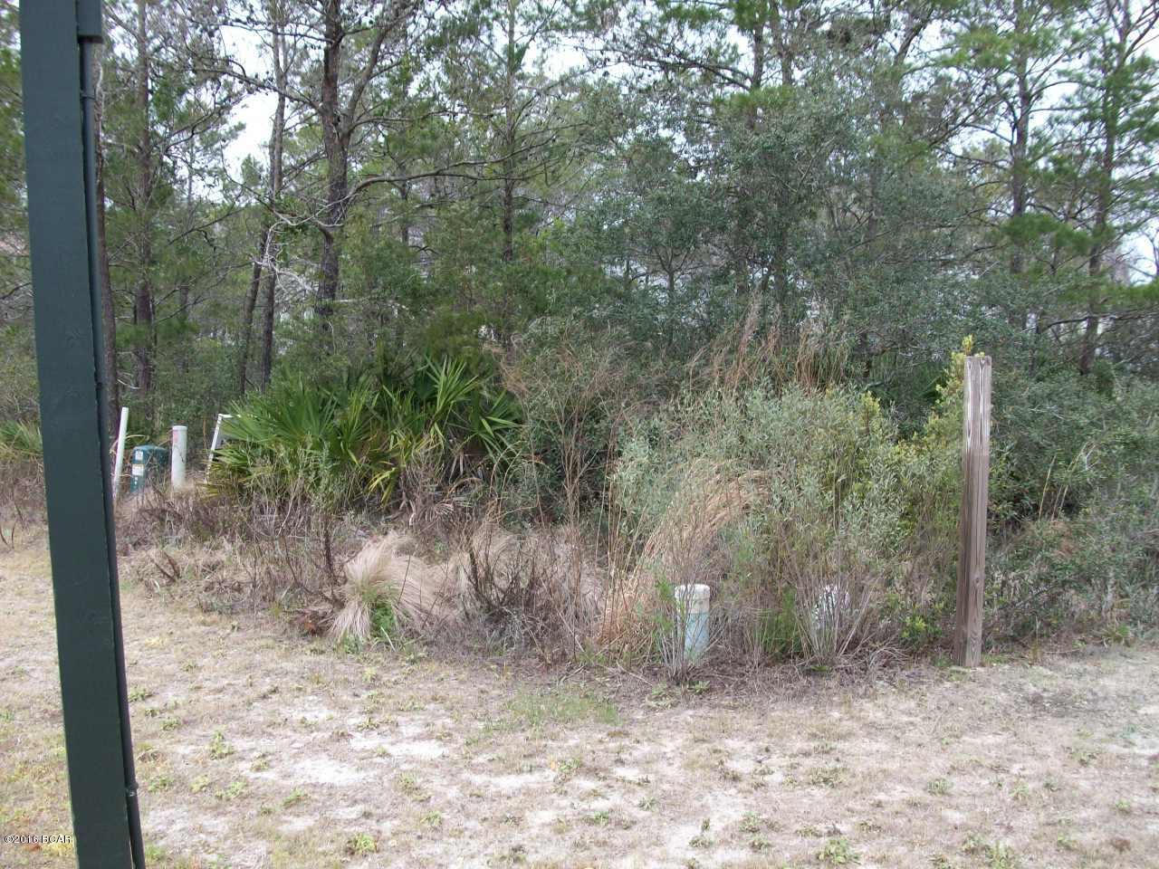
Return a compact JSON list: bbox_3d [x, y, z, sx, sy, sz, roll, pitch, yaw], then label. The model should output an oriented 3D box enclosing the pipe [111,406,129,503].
[{"bbox_3d":[-4.177,0.196,10.352,0.056,0.890,0.056,9,6,0],"label":"pipe"}]

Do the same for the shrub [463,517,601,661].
[{"bbox_3d":[-0.246,0.777,5.900,0.680,0.670,0.580,-1,6,0],"label":"shrub"}]

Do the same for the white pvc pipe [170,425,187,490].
[{"bbox_3d":[-3.641,0.236,10.365,0.118,0.633,0.118,4,6,0],"label":"white pvc pipe"}]

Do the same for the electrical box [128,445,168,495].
[{"bbox_3d":[-3.966,0.334,10.474,0.200,0.480,0.260,3,7,29],"label":"electrical box"}]

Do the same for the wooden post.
[{"bbox_3d":[1.874,0.377,5.418,0.089,1.490,0.089,-3,7,-19],"label":"wooden post"}]

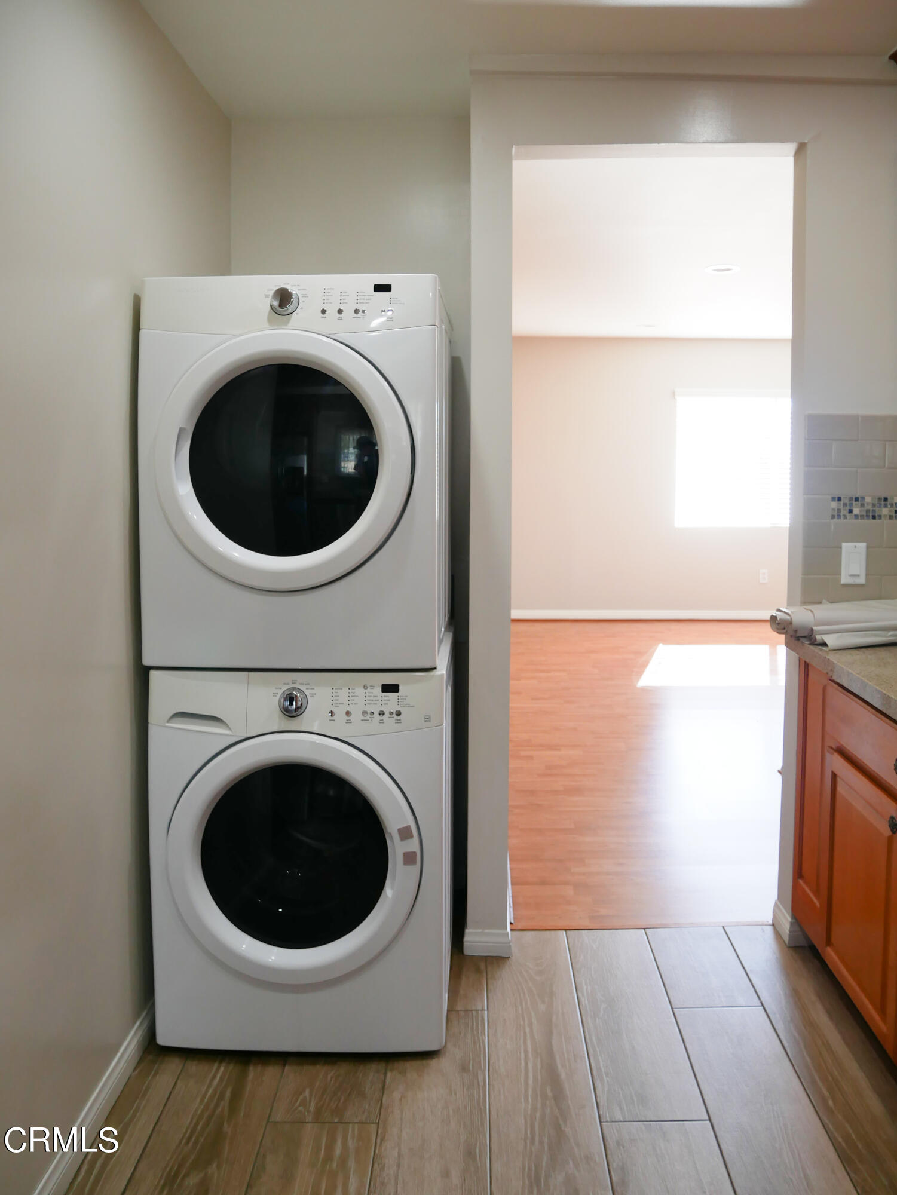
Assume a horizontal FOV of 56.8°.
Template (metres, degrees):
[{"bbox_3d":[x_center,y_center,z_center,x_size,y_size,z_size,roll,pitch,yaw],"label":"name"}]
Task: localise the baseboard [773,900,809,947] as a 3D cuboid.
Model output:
[{"bbox_3d":[1.022,0.972,2.480,0.055,0.078,0.120,0,5,2],"label":"baseboard"}]

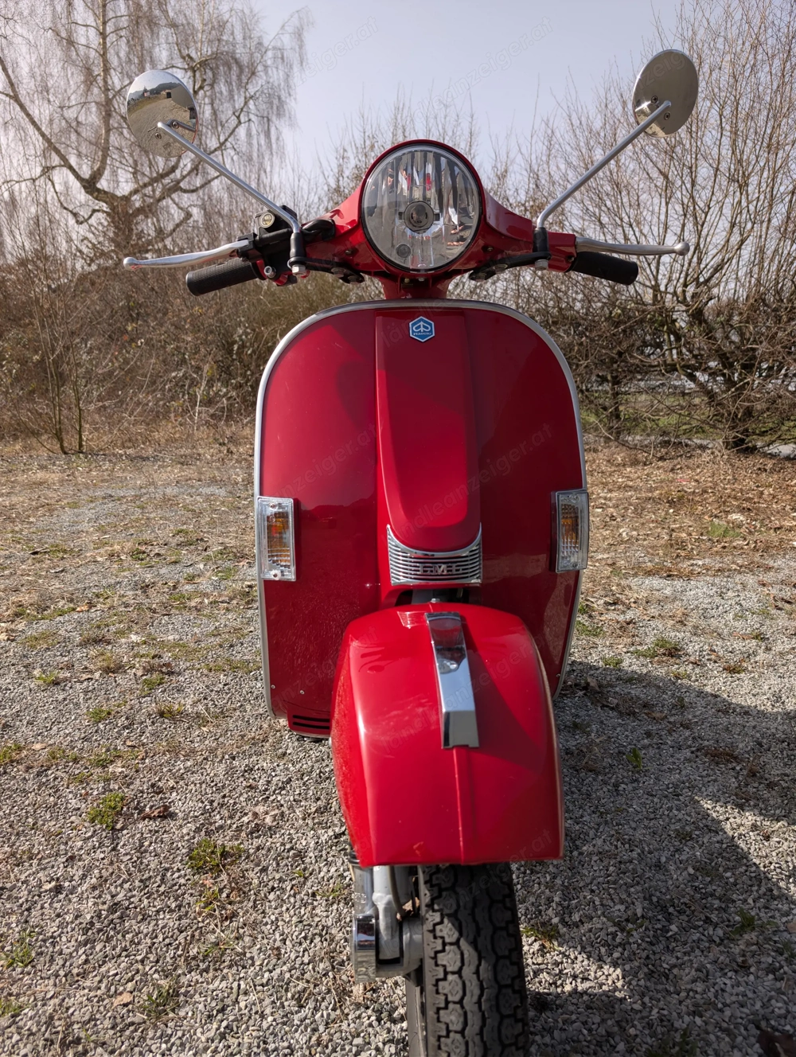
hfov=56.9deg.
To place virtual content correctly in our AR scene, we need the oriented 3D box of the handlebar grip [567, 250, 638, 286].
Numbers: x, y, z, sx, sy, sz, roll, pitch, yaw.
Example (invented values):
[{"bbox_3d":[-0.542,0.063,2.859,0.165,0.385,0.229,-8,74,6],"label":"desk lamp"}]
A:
[{"bbox_3d":[0.299,-0.382,1.075,0.108,0.034,0.034,5,11,-15],"label":"handlebar grip"}]

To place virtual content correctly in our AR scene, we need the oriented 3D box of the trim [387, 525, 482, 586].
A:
[{"bbox_3d":[0.045,0.040,0.910,0.118,0.078,0.055,-1,11,-5],"label":"trim"}]

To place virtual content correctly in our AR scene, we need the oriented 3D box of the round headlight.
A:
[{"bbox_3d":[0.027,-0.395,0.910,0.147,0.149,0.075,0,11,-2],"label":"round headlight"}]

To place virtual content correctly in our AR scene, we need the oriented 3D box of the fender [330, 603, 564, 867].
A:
[{"bbox_3d":[0.047,0.190,0.775,0.226,0.230,0.410,0,11,-2],"label":"fender"}]

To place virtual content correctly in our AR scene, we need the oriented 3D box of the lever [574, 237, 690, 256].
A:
[{"bbox_3d":[0.330,-0.395,1.030,0.170,0.024,0.030,1,12,-12],"label":"lever"}]

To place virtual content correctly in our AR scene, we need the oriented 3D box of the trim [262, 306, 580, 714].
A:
[{"bbox_3d":[0.031,-0.022,1.047,0.455,0.590,0.140,-1,11,-5],"label":"trim"}]

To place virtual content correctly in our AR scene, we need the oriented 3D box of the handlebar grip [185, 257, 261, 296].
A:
[{"bbox_3d":[-0.246,-0.359,1.045,0.110,0.034,0.034,-10,12,9],"label":"handlebar grip"}]

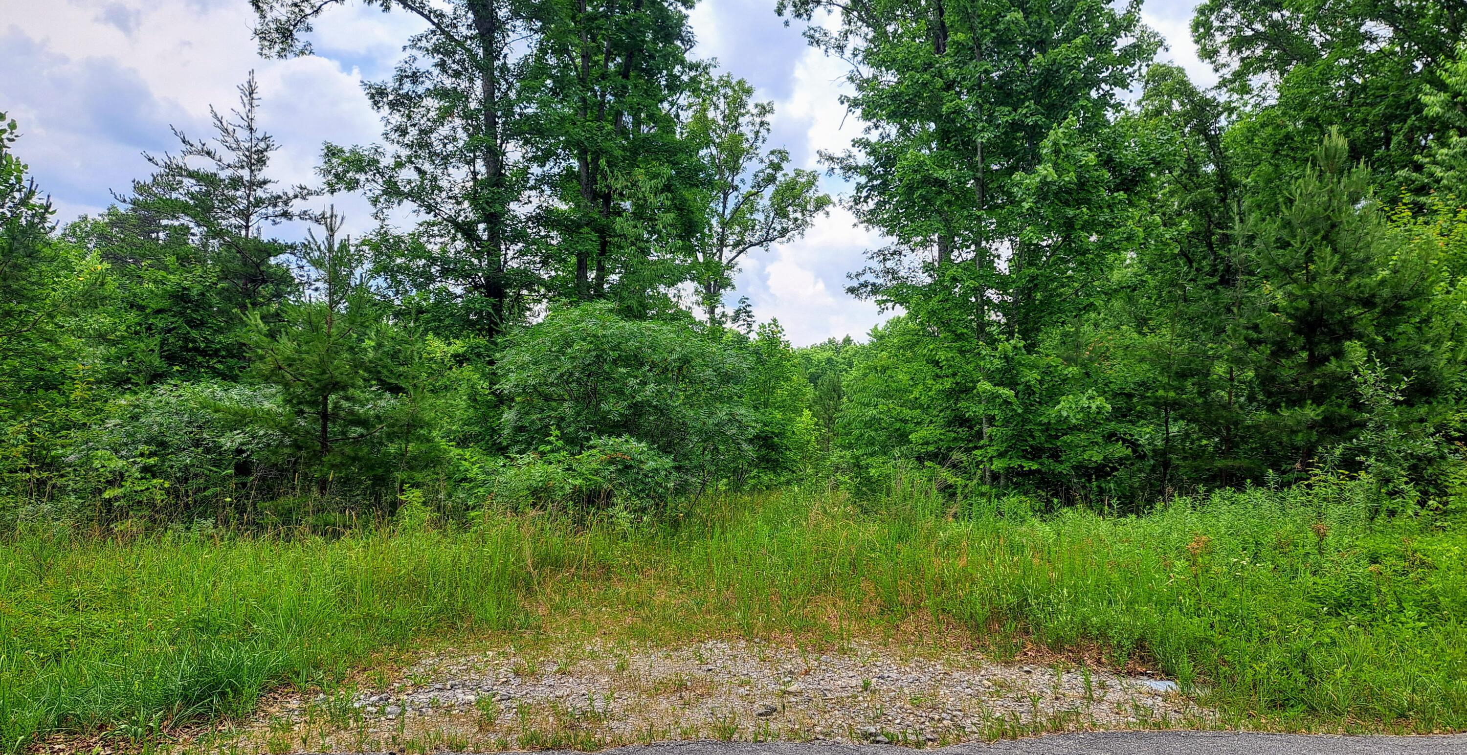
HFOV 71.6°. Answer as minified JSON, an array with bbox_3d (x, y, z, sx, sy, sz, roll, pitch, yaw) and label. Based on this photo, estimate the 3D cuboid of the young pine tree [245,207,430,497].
[{"bbox_3d":[-5.100,-0.260,13.000,2.500,3.850,2.400,0,0,0],"label":"young pine tree"}]

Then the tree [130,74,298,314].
[{"bbox_3d":[-12.100,-2.600,24.000,4.600,9.200,4.400,0,0,0],"label":"tree"}]

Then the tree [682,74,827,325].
[{"bbox_3d":[0.200,-4.000,35.000,5.800,12.600,5.600,0,0,0],"label":"tree"}]

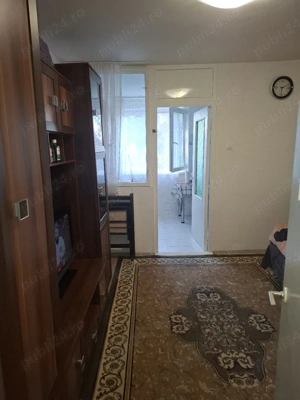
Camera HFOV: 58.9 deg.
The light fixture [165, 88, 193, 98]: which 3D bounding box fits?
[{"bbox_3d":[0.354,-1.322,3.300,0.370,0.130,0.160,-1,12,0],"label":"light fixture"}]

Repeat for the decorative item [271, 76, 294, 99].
[{"bbox_3d":[1.676,-1.411,3.340,0.268,0.268,0.045,-1,12,0],"label":"decorative item"}]

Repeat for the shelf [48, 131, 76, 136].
[{"bbox_3d":[-0.806,-0.484,1.939,0.310,0.030,0.740,-1,12,0],"label":"shelf"}]

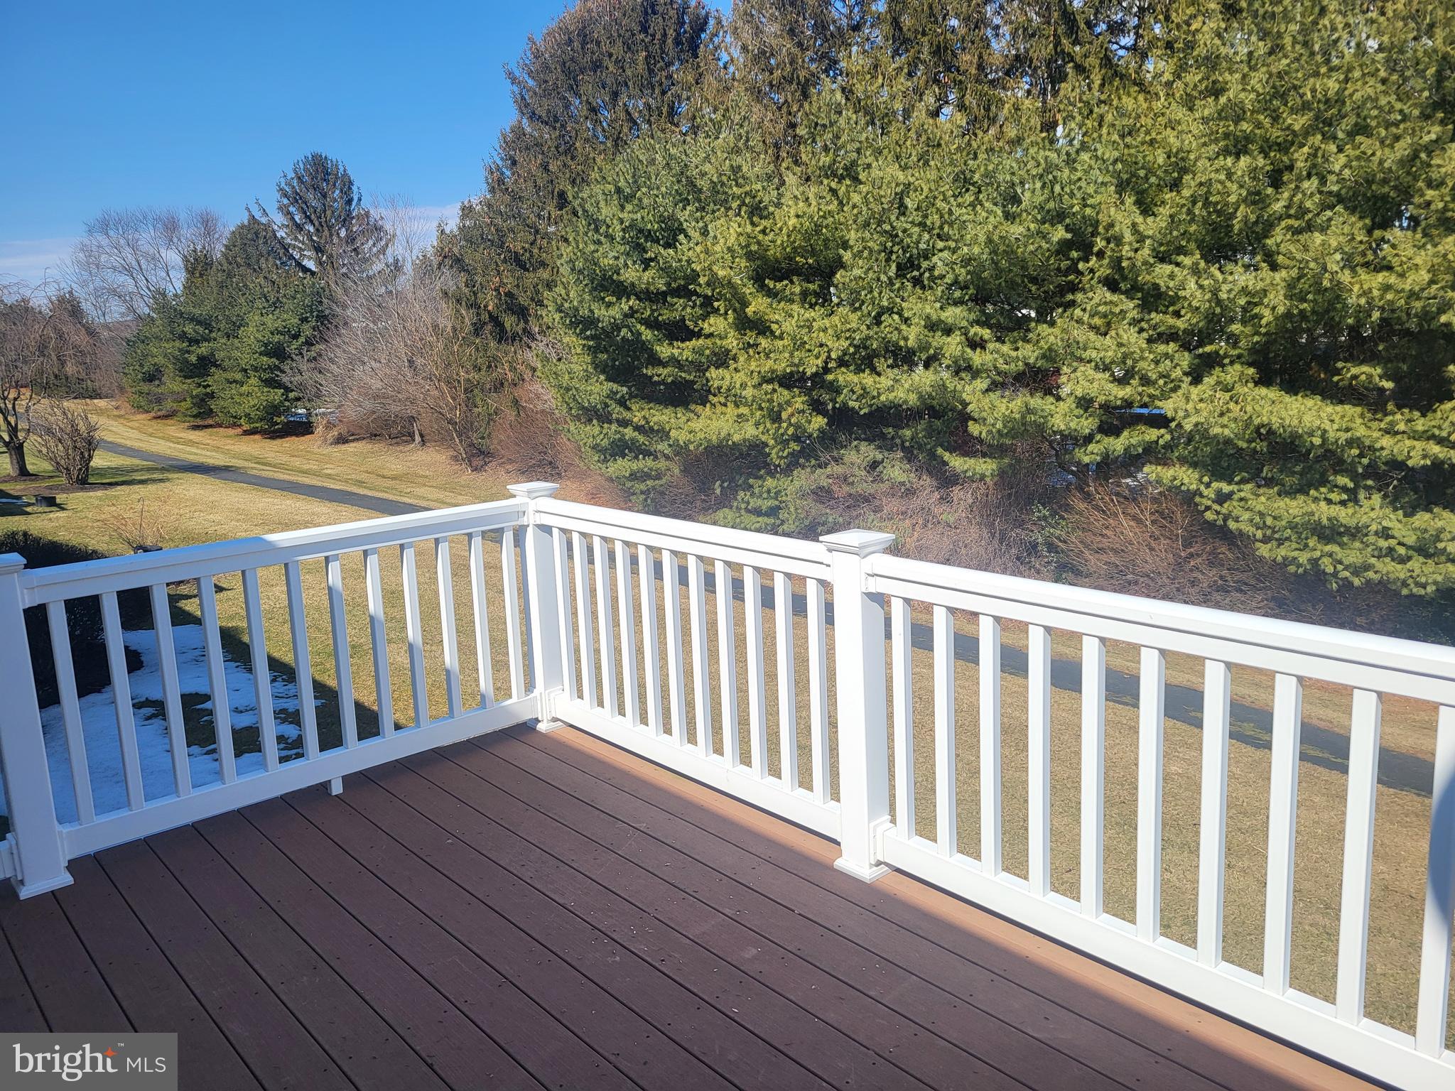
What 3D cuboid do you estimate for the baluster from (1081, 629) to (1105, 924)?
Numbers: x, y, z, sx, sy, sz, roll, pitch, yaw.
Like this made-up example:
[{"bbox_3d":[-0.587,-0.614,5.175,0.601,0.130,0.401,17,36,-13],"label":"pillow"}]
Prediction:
[{"bbox_3d":[0.853,0.542,2.551,0.039,0.686,0.039,-12,15,-39],"label":"baluster"}]

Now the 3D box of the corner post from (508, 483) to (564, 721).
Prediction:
[{"bbox_3d":[-0.743,0.251,4.391,0.145,0.990,0.145,-12,15,-39],"label":"corner post"}]

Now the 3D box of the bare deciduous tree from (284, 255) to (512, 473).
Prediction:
[{"bbox_3d":[-11.103,-6.100,37.000,7.400,7.000,6.000,-3,11,0],"label":"bare deciduous tree"}]

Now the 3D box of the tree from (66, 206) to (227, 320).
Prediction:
[{"bbox_3d":[-41.418,-17.971,78.000,11.500,13.500,10.500,-3,11,0],"label":"tree"}]

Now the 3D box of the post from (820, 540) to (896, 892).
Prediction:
[{"bbox_3d":[0.383,0.456,3.095,0.145,0.990,0.145,-12,15,-39],"label":"post"}]

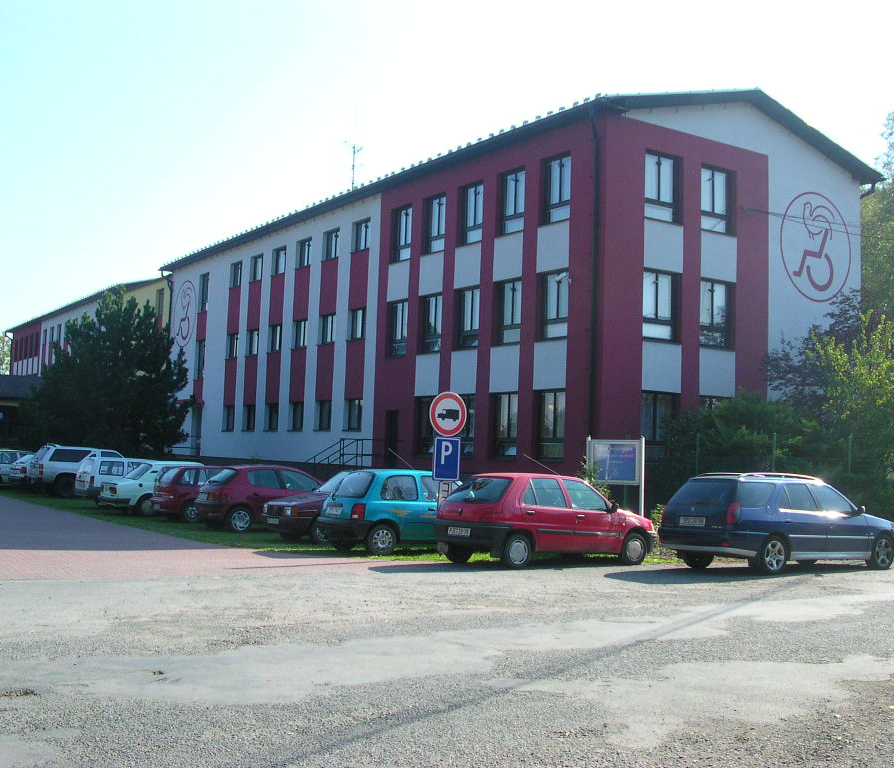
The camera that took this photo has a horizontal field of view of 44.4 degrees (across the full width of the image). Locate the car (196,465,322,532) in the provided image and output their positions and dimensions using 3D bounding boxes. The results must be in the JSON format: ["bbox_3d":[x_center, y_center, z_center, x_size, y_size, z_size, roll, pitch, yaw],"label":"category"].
[{"bbox_3d":[-3.506,2.499,23.975,3.830,1.430,1.660,4,-5,-30],"label":"car"}]

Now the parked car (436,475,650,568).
[{"bbox_3d":[1.630,2.111,17.086,3.580,1.370,1.590,5,-5,-35],"label":"parked car"}]

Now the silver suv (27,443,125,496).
[{"bbox_3d":[-11.738,2.960,37.097,4.365,1.690,1.700,4,-5,-34],"label":"silver suv"}]

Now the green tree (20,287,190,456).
[{"bbox_3d":[-15.956,0.117,51.139,7.600,9.300,7.300,2,-4,0],"label":"green tree"}]

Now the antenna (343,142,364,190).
[{"bbox_3d":[-4.385,-9.474,51.010,0.700,3.580,0.900,5,-5,-33],"label":"antenna"}]

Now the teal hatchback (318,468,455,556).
[{"bbox_3d":[-0.404,2.260,19.490,3.700,1.430,1.590,5,-5,-32],"label":"teal hatchback"}]

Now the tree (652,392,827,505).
[{"bbox_3d":[7.606,1.916,28.488,4.300,3.400,3.800,5,-5,-33],"label":"tree"}]

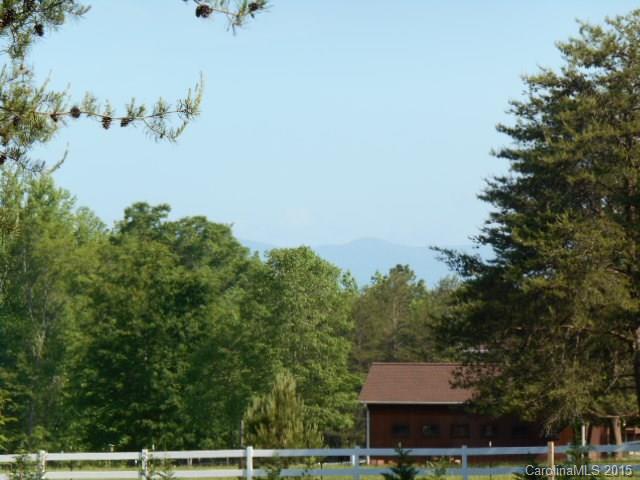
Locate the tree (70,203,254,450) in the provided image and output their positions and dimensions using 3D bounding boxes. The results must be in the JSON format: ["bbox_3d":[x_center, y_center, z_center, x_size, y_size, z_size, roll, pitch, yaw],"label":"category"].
[{"bbox_3d":[-7.489,4.480,160.351,8.654,12.411,8.221,0,-3,0],"label":"tree"}]

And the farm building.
[{"bbox_3d":[7.859,8.286,160.130,10.900,4.800,7.800,-1,-3,9],"label":"farm building"}]

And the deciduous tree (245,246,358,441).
[{"bbox_3d":[-0.883,5.672,165.299,5.541,10.592,5.541,0,-3,0],"label":"deciduous tree"}]

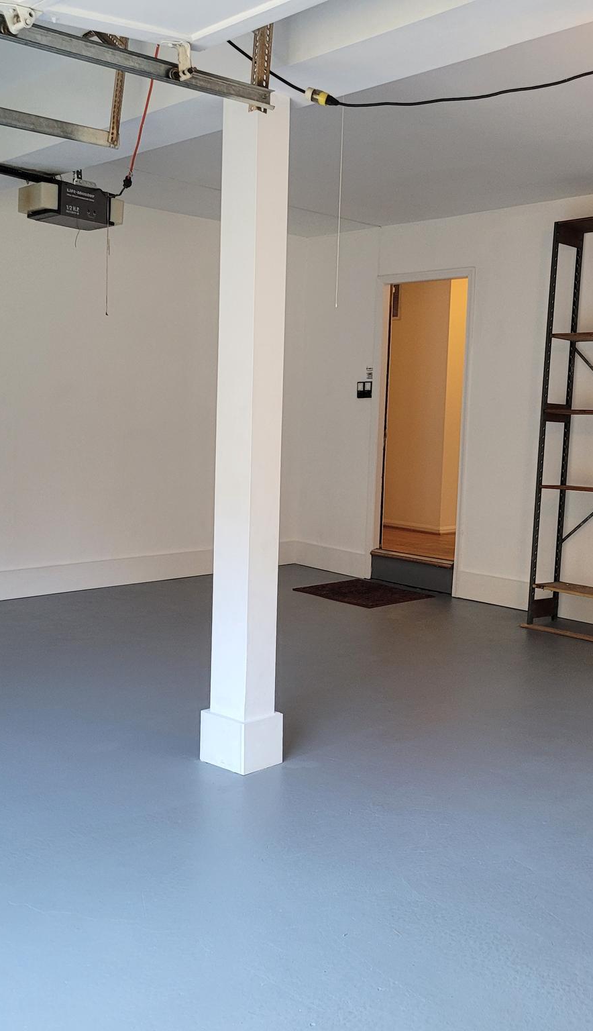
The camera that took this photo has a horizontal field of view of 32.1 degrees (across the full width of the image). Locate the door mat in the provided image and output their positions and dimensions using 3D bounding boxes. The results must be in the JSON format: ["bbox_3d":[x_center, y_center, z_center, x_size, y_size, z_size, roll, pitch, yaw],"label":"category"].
[{"bbox_3d":[0.485,0.552,7.429,0.720,0.015,0.815,-4,9,-42],"label":"door mat"}]

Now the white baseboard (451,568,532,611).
[{"bbox_3d":[1.360,0.516,7.139,0.022,0.200,0.620,-4,9,-42],"label":"white baseboard"}]

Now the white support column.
[{"bbox_3d":[-0.173,-0.274,3.807,0.232,2.436,0.211,7,9,42],"label":"white support column"}]

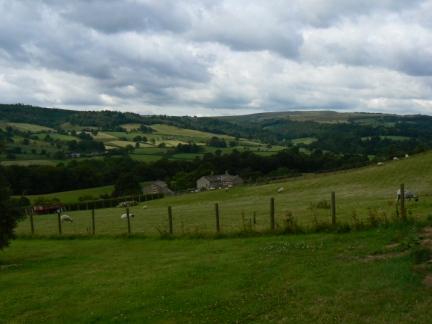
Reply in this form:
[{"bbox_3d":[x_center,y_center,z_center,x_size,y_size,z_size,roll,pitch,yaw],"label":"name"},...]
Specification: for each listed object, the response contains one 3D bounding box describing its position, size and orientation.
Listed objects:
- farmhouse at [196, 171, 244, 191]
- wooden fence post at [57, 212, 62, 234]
[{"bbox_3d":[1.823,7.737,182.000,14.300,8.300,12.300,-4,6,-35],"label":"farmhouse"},{"bbox_3d":[-8.518,3.348,24.500,0.110,1.180,0.110,-4,5,-20],"label":"wooden fence post"}]

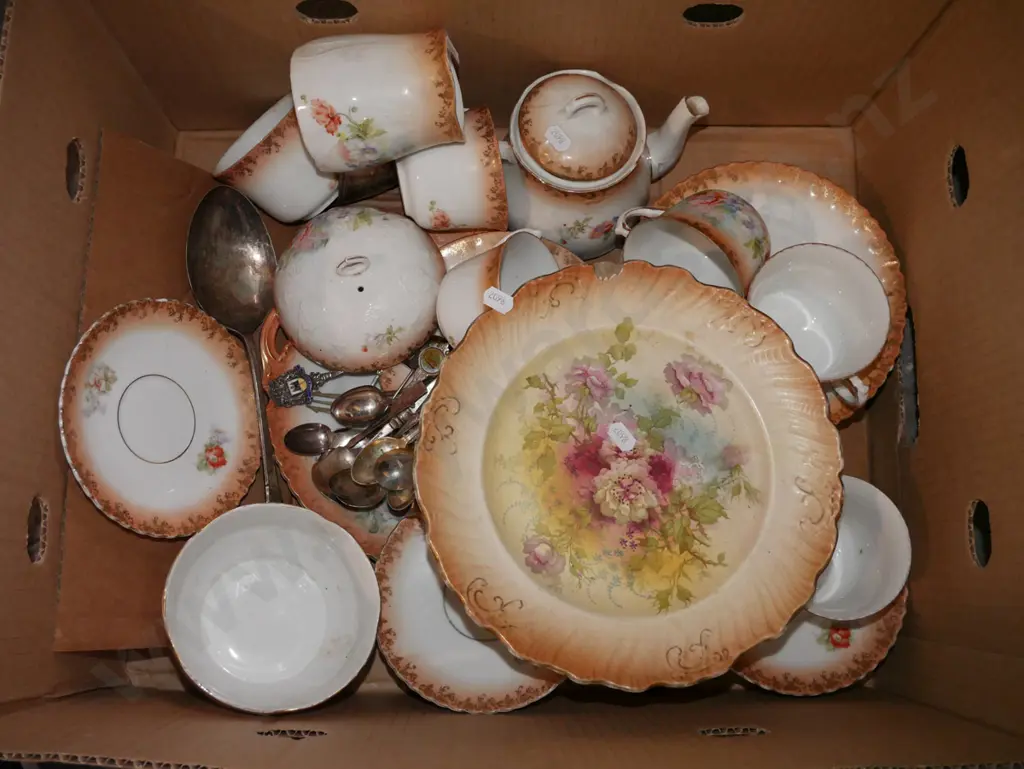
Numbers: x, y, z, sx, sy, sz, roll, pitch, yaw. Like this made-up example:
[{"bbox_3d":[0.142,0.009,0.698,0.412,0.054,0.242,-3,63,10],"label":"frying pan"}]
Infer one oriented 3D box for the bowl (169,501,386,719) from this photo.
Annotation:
[{"bbox_3d":[-0.149,0.140,0.617,0.124,0.058,0.124,0,72,-18],"label":"bowl"}]

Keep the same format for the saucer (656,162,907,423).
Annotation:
[{"bbox_3d":[0.168,-0.056,0.672,0.184,0.024,0.184,0,79,-1],"label":"saucer"}]

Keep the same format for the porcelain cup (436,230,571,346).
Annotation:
[{"bbox_3d":[-0.012,-0.060,0.659,0.062,0.084,0.098,-5,50,28],"label":"porcelain cup"}]

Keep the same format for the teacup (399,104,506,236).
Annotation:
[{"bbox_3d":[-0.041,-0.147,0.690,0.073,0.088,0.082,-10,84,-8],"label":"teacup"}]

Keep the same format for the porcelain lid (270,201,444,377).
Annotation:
[{"bbox_3d":[-0.100,-0.065,0.672,0.112,0.052,0.112,0,74,0],"label":"porcelain lid"}]

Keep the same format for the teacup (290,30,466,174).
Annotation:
[{"bbox_3d":[-0.081,-0.172,0.612,0.099,0.087,0.081,-6,84,-1],"label":"teacup"}]

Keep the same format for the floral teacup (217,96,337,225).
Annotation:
[{"bbox_3d":[-0.148,-0.148,0.685,0.086,0.084,0.070,-44,124,-1],"label":"floral teacup"}]

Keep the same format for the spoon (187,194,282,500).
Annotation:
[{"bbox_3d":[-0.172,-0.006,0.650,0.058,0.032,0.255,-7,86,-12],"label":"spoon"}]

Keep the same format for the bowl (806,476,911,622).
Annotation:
[{"bbox_3d":[0.195,0.103,0.623,0.086,0.056,0.086,0,79,-1],"label":"bowl"}]

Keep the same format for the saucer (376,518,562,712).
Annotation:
[{"bbox_3d":[-0.017,0.136,0.632,0.136,0.023,0.136,0,79,-1],"label":"saucer"}]

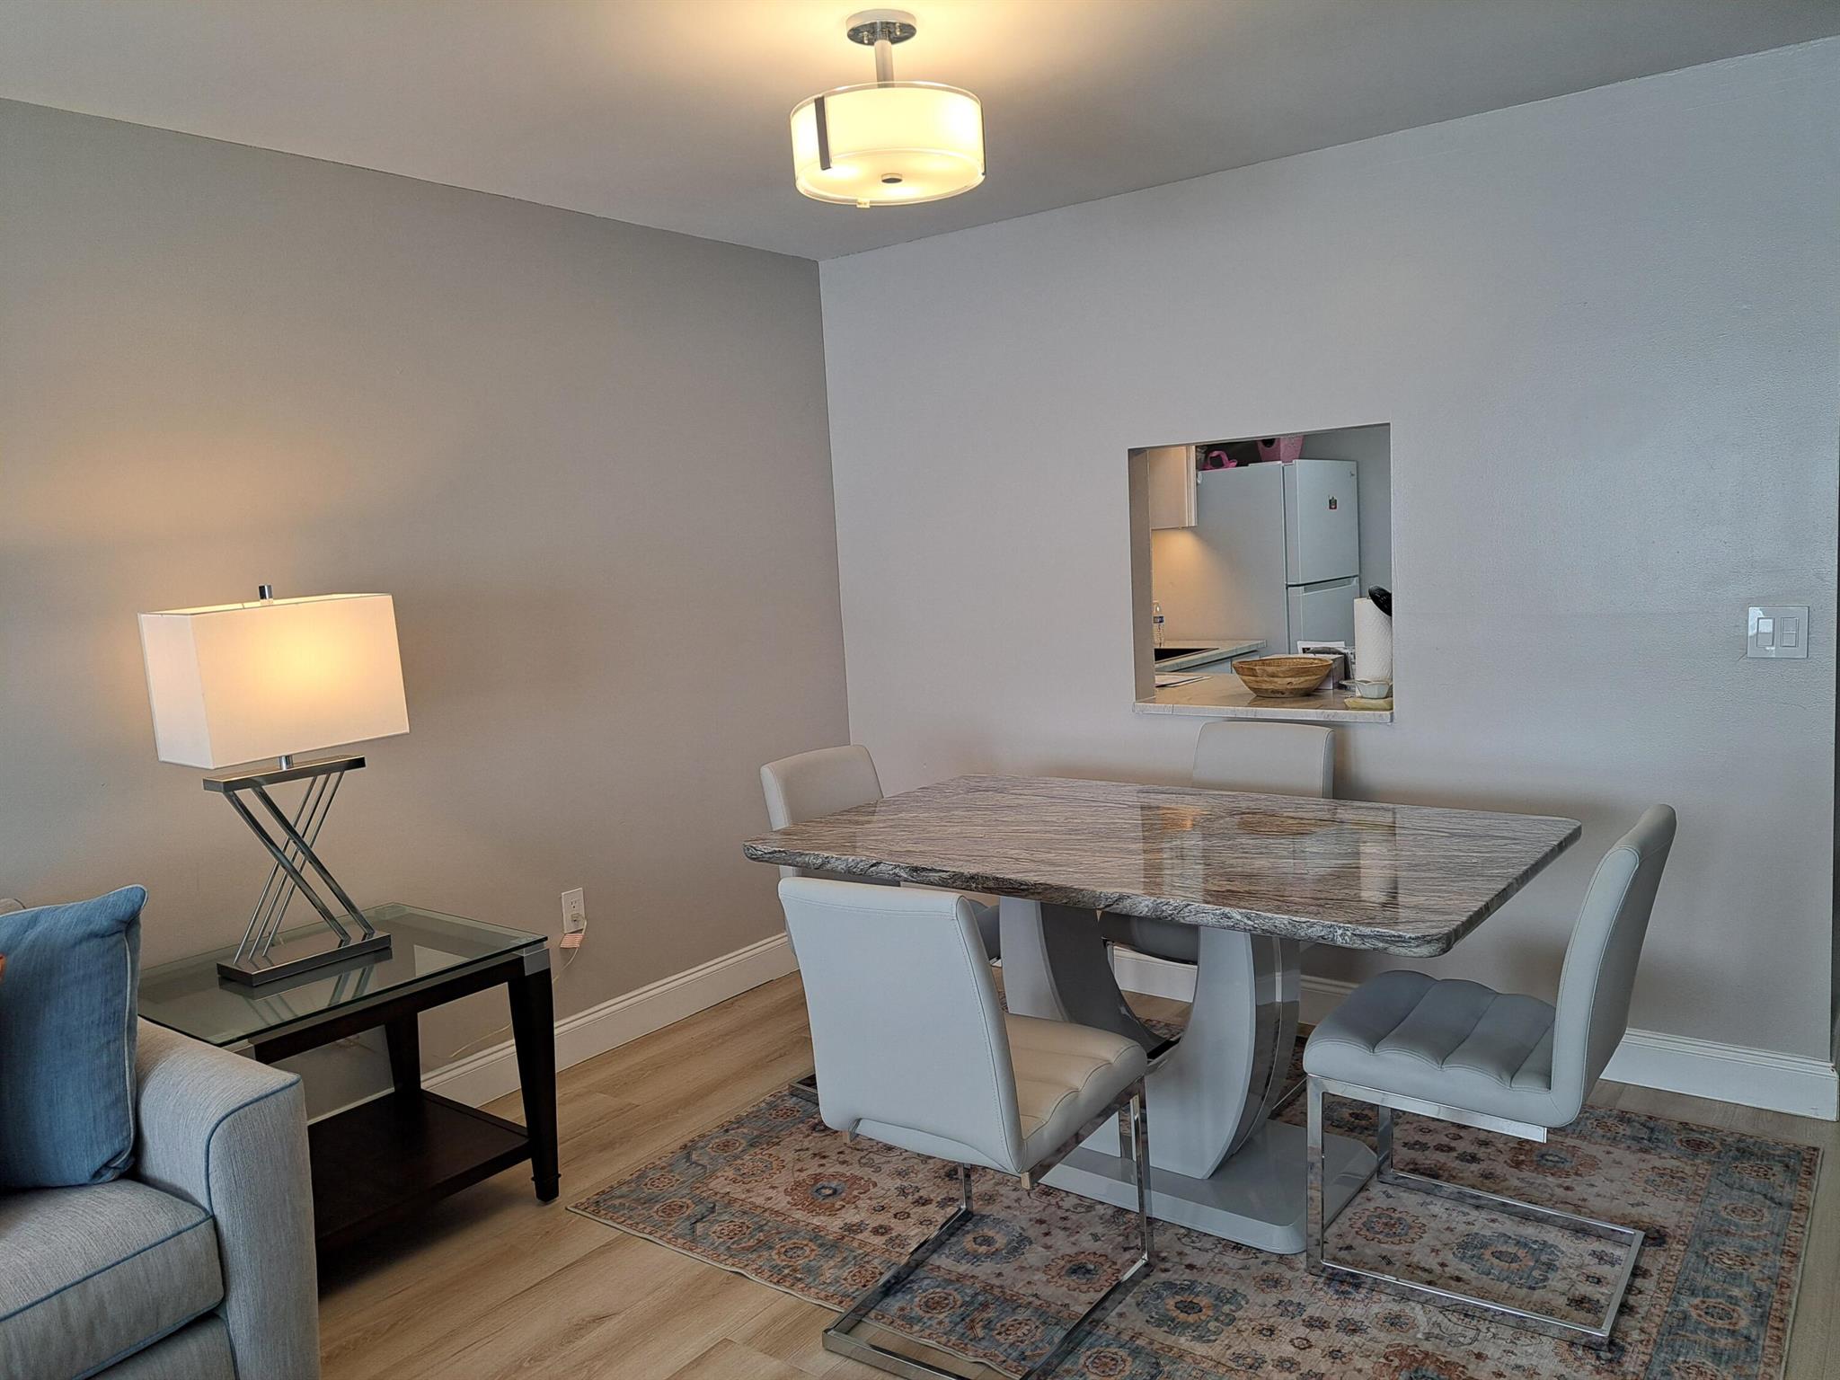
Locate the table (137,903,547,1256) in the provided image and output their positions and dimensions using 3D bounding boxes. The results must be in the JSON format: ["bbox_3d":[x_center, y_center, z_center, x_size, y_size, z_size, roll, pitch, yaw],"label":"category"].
[{"bbox_3d":[-1.276,0.893,2.793,0.610,0.612,0.698,2,9,37],"label":"table"}]

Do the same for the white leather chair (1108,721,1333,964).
[{"bbox_3d":[0.813,0.569,3.345,0.425,0.885,0.560,2,9,37],"label":"white leather chair"}]

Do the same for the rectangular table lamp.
[{"bbox_3d":[-1.345,0.187,2.720,0.217,0.817,0.425,2,9,37],"label":"rectangular table lamp"}]

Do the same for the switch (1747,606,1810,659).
[{"bbox_3d":[1.929,-0.130,2.869,0.115,0.117,0.010,2,9,37],"label":"switch"}]

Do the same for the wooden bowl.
[{"bbox_3d":[1.126,-0.039,3.913,0.295,0.094,0.295,-3,7,0],"label":"wooden bowl"}]

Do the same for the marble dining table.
[{"bbox_3d":[0.522,0.697,2.909,1.605,0.768,0.945,2,9,37],"label":"marble dining table"}]

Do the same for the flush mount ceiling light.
[{"bbox_3d":[-0.065,-1.103,2.395,0.362,0.290,0.362,-3,7,0],"label":"flush mount ceiling light"}]

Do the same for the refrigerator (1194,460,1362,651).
[{"bbox_3d":[1.530,-0.183,5.959,0.780,1.675,0.755,2,9,37],"label":"refrigerator"}]

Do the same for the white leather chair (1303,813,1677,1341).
[{"bbox_3d":[1.068,0.667,2.403,0.560,0.885,0.430,1,8,35],"label":"white leather chair"}]

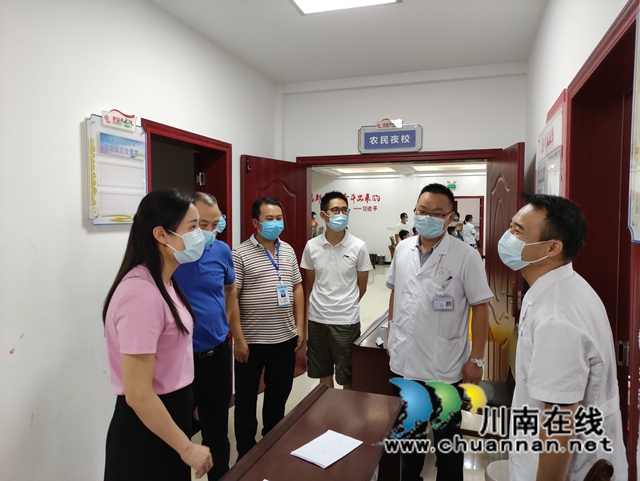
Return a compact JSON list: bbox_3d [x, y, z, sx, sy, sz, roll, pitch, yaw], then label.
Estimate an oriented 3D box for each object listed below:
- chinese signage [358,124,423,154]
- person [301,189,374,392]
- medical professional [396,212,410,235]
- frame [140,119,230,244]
[{"bbox_3d":[0.632,-0.928,4.203,0.585,0.255,0.040,2,3,19],"label":"chinese signage"},{"bbox_3d":[0.105,0.548,3.030,0.510,1.720,0.320,0,3,-5],"label":"person"},{"bbox_3d":[2.076,0.116,11.500,0.330,1.640,0.460,1,3,17],"label":"medical professional"},{"bbox_3d":[-0.947,0.327,3.255,0.200,2.120,1.040,2,3,19],"label":"frame"}]

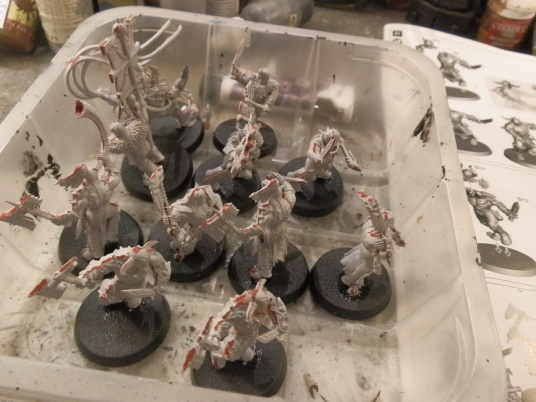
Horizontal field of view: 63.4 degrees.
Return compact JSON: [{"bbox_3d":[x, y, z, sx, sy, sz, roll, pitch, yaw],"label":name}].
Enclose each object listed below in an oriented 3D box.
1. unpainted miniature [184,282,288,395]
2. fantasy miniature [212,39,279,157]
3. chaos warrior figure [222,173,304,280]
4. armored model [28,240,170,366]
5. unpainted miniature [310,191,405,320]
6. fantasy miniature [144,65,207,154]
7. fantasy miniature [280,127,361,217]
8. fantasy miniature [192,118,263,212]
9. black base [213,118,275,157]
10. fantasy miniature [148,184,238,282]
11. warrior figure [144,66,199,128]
[{"bbox_3d":[-0.008,0.037,0.132,0.033,0.037,0.033,4,48,-4],"label":"unpainted miniature"},{"bbox_3d":[-0.009,-0.047,0.197,0.032,0.050,0.032,10,48,2],"label":"fantasy miniature"},{"bbox_3d":[-0.003,0.008,0.149,0.024,0.043,0.024,-18,53,-21],"label":"chaos warrior figure"},{"bbox_3d":[-0.052,0.028,0.134,0.043,0.036,0.032,7,48,-1],"label":"armored model"},{"bbox_3d":[0.034,0.017,0.150,0.032,0.044,0.032,31,52,19],"label":"unpainted miniature"},{"bbox_3d":[-0.046,-0.048,0.203,0.032,0.035,0.032,-15,52,-19],"label":"fantasy miniature"},{"bbox_3d":[0.023,-0.017,0.187,0.032,0.032,0.033,-27,57,-27],"label":"fantasy miniature"},{"bbox_3d":[-0.016,-0.018,0.182,0.032,0.033,0.032,-7,50,-13],"label":"fantasy miniature"},{"bbox_3d":[-0.011,-0.032,0.215,0.032,0.004,0.032,4,48,-4],"label":"black base"},{"bbox_3d":[-0.029,0.005,0.156,0.033,0.039,0.032,10,48,2],"label":"fantasy miniature"},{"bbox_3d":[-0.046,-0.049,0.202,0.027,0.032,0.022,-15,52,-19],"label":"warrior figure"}]

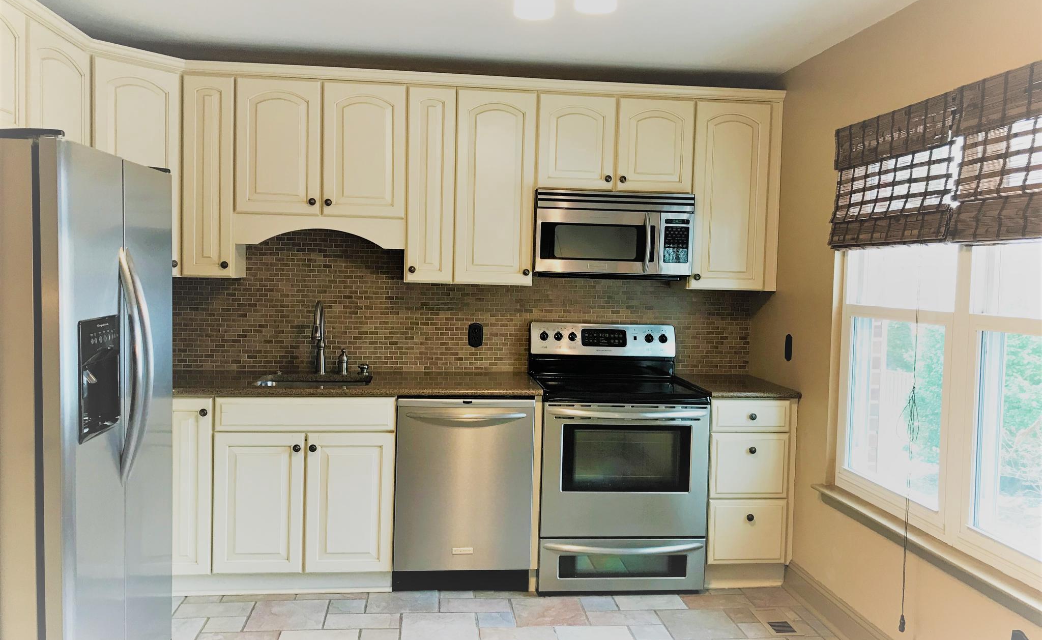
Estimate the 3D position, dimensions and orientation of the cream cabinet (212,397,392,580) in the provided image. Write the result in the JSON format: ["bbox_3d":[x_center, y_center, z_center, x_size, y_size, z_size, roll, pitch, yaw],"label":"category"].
[{"bbox_3d":[-0.969,0.735,3.942,0.780,0.857,0.625,1,3,-6],"label":"cream cabinet"}]

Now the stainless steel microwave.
[{"bbox_3d":[0.426,-0.413,4.143,0.759,0.410,0.410,1,3,-6],"label":"stainless steel microwave"}]

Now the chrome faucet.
[{"bbox_3d":[-0.966,0.091,4.030,0.058,0.365,0.250,1,3,-6],"label":"chrome faucet"}]

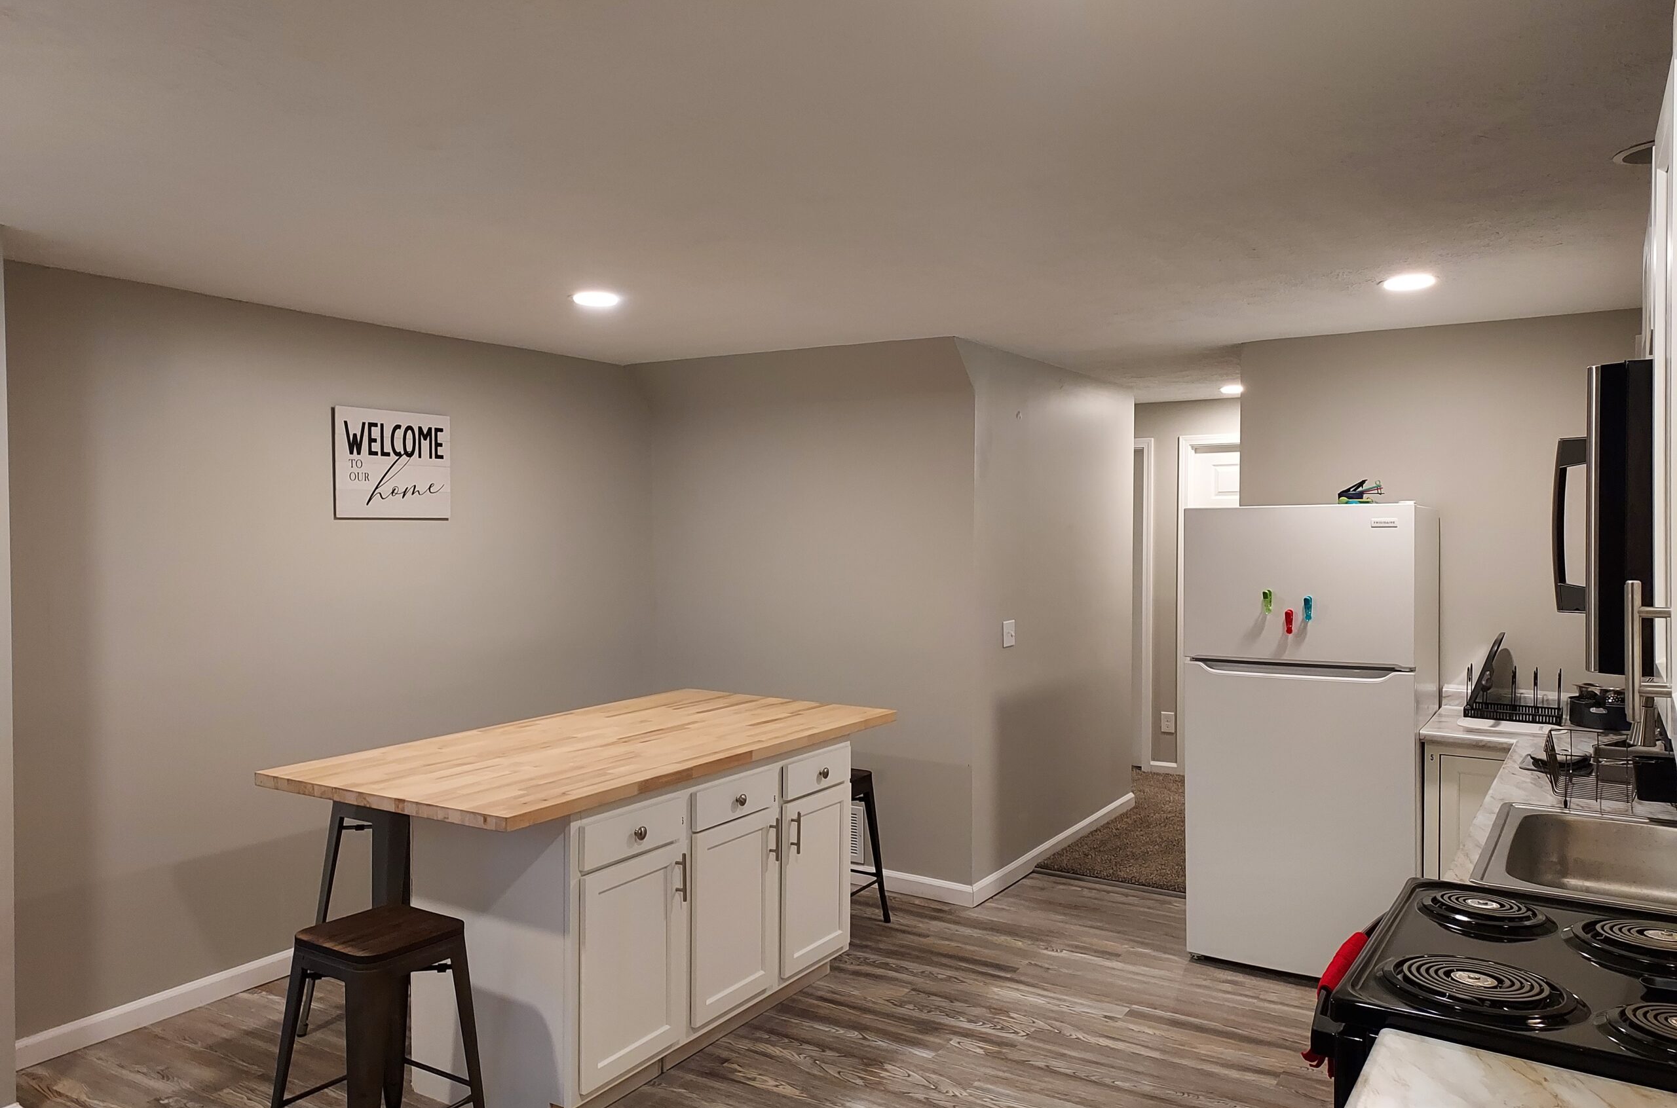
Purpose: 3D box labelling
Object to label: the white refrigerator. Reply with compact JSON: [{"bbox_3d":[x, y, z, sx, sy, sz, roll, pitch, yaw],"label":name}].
[{"bbox_3d":[1.835,0.670,4.488,0.757,1.673,0.777,1,1,32],"label":"white refrigerator"}]

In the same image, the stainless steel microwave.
[{"bbox_3d":[1.331,-0.050,1.712,0.438,0.398,0.757,1,1,32],"label":"stainless steel microwave"}]

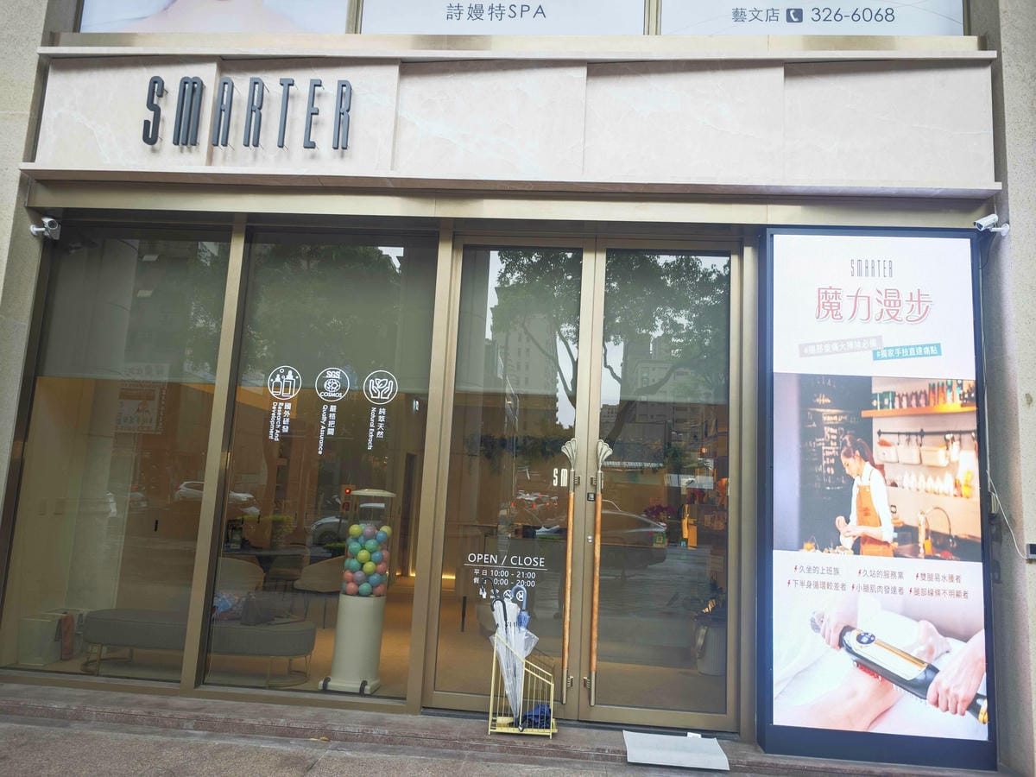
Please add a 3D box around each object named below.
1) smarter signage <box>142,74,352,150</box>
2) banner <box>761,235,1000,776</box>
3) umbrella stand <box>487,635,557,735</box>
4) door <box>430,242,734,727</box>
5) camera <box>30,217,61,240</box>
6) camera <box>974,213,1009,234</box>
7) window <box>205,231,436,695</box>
[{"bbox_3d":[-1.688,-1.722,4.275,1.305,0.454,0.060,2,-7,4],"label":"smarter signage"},{"bbox_3d":[2.021,0.548,3.973,1.200,2.969,0.180,2,-7,4],"label":"banner"},{"bbox_3d":[0.041,1.672,3.911,0.360,0.520,0.165,2,-7,4],"label":"umbrella stand"},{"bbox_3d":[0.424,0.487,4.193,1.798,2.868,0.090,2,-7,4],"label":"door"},{"bbox_3d":[-3.083,-1.045,4.490,0.160,0.110,0.120,17,4,43],"label":"camera"},{"bbox_3d":[2.737,-0.949,3.972,0.180,0.110,0.100,-14,-2,-20],"label":"camera"},{"bbox_3d":[-1.222,0.405,4.393,1.282,2.898,0.070,2,-7,4],"label":"window"}]

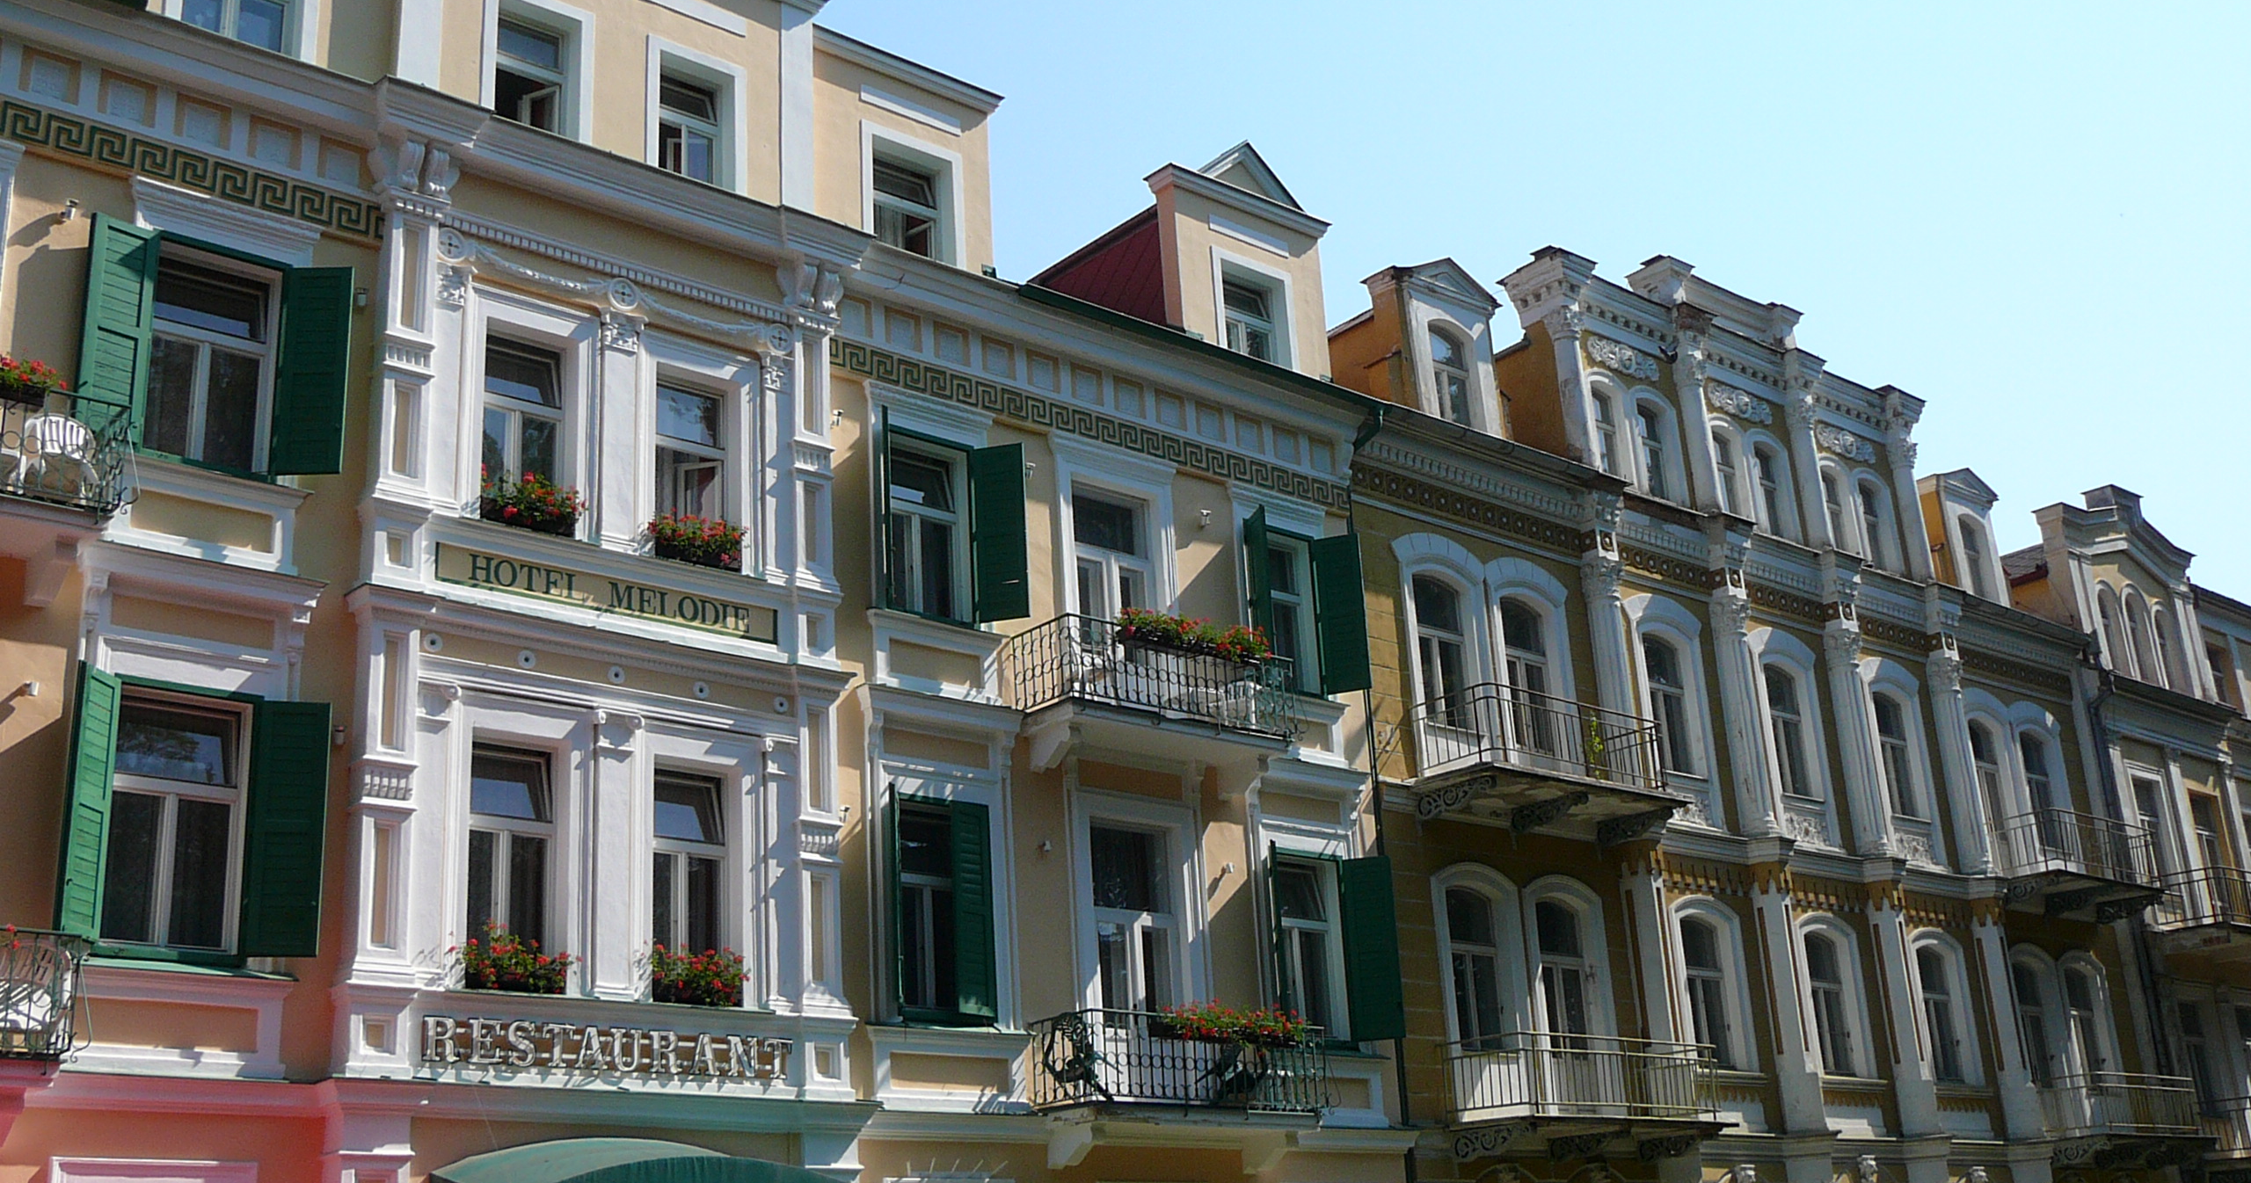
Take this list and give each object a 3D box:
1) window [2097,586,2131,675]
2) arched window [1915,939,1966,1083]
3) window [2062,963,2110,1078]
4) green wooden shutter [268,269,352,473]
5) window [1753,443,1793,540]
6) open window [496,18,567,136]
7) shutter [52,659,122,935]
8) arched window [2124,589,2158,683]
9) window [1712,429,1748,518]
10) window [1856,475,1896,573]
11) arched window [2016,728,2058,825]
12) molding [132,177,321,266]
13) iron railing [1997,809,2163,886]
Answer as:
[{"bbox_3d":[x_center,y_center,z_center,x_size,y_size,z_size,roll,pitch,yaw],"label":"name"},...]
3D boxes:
[{"bbox_3d":[18.008,0.683,41.843,0.660,1.750,0.200,13,-25,-39],"label":"window"},{"bbox_3d":[12.191,6.363,34.269,0.997,2.050,0.200,13,-25,-39],"label":"arched window"},{"bbox_3d":[15.602,7.118,37.092,1.044,2.020,0.200,13,-25,-39],"label":"window"},{"bbox_3d":[-6.962,-1.910,19.574,0.535,1.942,0.050,-2,-19,-3],"label":"green wooden shutter"},{"bbox_3d":[10.514,-1.586,37.267,0.780,1.660,0.200,13,-25,-39],"label":"window"},{"bbox_3d":[-5.726,-4.858,21.899,0.780,1.340,0.200,13,-25,-39],"label":"open window"},{"bbox_3d":[-7.859,1.603,17.340,0.050,2.066,0.522,-5,-19,5],"label":"shutter"},{"bbox_3d":[20.050,0.982,45.080,0.850,1.900,0.200,14,-25,-39],"label":"arched window"},{"bbox_3d":[9.519,-1.755,36.050,0.744,1.581,0.186,13,-25,-39],"label":"window"},{"bbox_3d":[12.203,-1.044,37.215,0.729,1.650,0.200,13,-25,-39],"label":"window"},{"bbox_3d":[16.052,3.467,39.985,1.023,2.102,0.186,13,-25,-39],"label":"arched window"},{"bbox_3d":[-8.140,-3.321,20.567,1.680,0.340,0.220,13,-25,-38],"label":"molding"},{"bbox_3d":[16.252,4.543,38.697,3.571,1.088,1.097,13,-25,-39],"label":"iron railing"}]

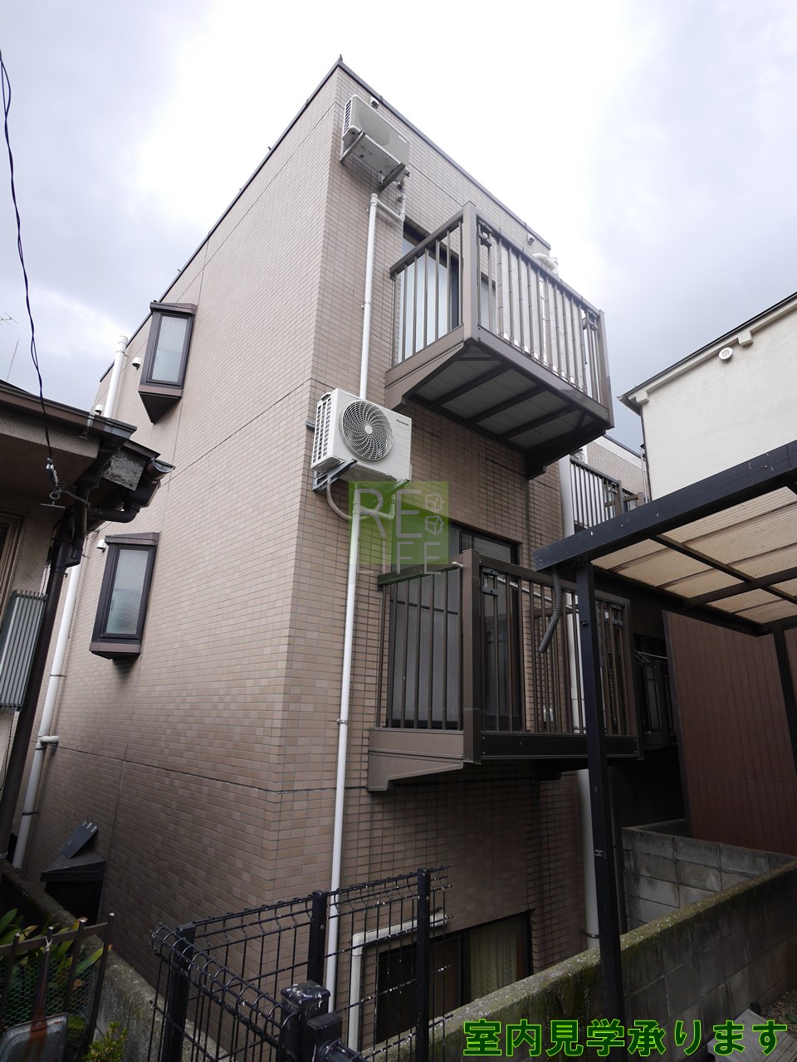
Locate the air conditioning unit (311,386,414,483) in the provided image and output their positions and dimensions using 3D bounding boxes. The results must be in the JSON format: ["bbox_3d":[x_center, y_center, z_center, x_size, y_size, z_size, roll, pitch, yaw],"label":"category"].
[{"bbox_3d":[-0.229,-0.595,4.214,0.660,0.500,0.240,17,-23,-38],"label":"air conditioning unit"}]

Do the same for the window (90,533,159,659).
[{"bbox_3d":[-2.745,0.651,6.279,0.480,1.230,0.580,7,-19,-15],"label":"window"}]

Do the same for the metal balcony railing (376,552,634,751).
[{"bbox_3d":[0.829,0.942,4.523,1.850,1.080,0.950,17,-23,-38],"label":"metal balcony railing"}]

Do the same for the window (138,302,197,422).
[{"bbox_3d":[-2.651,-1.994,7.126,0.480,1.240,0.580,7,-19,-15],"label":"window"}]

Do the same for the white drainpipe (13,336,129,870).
[{"bbox_3d":[-4.306,0.603,8.195,0.120,7.400,0.120,17,-23,-38],"label":"white drainpipe"}]

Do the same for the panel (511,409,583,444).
[{"bbox_3d":[1.417,-0.924,5.648,0.400,0.030,0.800,17,-23,-38],"label":"panel"}]

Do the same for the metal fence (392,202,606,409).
[{"bbox_3d":[0.921,-1.629,5.385,1.900,1.200,0.920,17,-23,-38],"label":"metal fence"}]

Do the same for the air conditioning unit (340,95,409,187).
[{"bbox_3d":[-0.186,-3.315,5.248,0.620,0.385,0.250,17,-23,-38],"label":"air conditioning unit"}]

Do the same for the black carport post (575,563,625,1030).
[{"bbox_3d":[0.965,1.351,2.913,0.070,2.440,0.065,19,-24,-42],"label":"black carport post"}]

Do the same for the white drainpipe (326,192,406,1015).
[{"bbox_3d":[-0.183,0.142,4.414,0.400,6.370,0.070,17,-23,-38],"label":"white drainpipe"}]

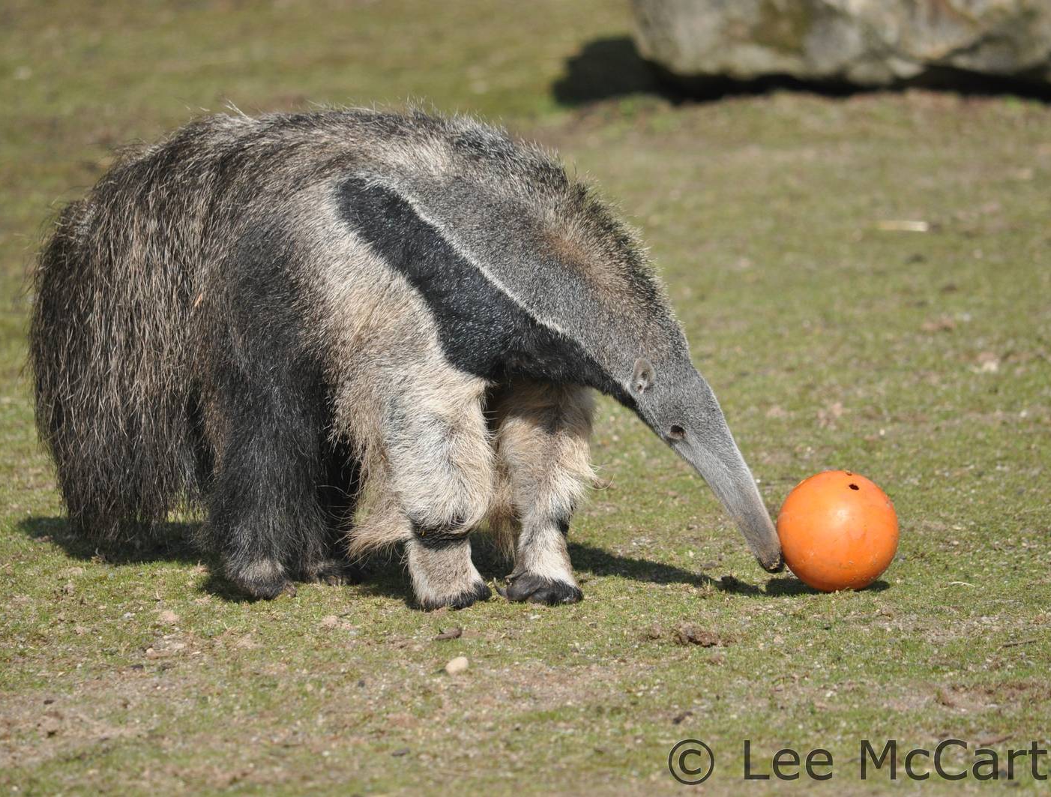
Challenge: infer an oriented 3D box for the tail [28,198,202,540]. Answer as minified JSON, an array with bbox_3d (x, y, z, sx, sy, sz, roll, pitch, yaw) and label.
[{"bbox_3d":[-0.597,-0.043,17.486,0.270,0.475,0.190,5,8,36],"label":"tail"}]

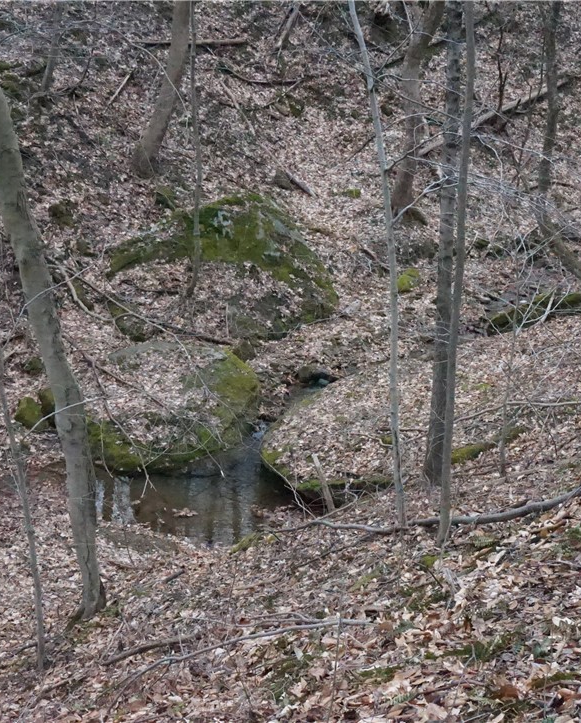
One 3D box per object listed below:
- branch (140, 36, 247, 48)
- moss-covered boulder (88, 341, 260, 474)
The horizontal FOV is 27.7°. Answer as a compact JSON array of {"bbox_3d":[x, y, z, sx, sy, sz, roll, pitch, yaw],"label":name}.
[{"bbox_3d":[-1.810,-5.960,22.000,2.050,0.130,0.170,0,15,0],"label":"branch"},{"bbox_3d":[-1.500,0.570,15.000,2.100,1.150,1.850,0,15,0],"label":"moss-covered boulder"}]

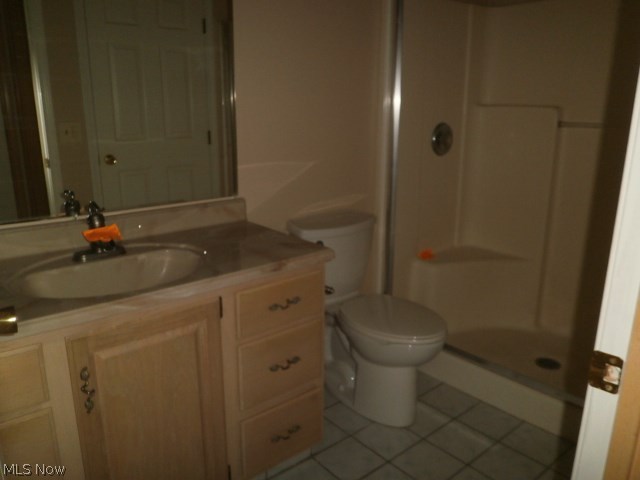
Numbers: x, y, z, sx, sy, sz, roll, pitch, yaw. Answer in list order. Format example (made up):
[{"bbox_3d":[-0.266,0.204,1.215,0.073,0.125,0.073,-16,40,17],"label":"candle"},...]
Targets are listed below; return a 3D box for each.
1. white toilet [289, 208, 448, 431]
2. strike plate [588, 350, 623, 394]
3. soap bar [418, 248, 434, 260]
[{"bbox_3d":[0.231,0.334,2.091,0.433,0.806,0.682,-12,18,-38],"label":"white toilet"},{"bbox_3d":[0.384,0.177,0.644,0.007,0.054,0.041,-12,18,-38],"label":"strike plate"},{"bbox_3d":[0.606,0.085,2.736,0.085,0.042,0.055,-12,18,-38],"label":"soap bar"}]

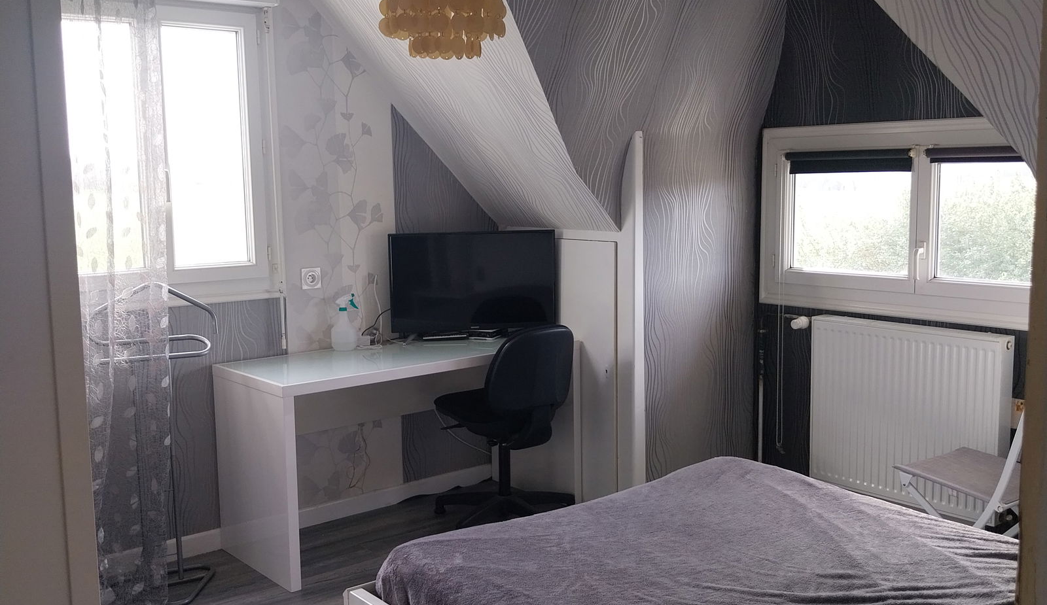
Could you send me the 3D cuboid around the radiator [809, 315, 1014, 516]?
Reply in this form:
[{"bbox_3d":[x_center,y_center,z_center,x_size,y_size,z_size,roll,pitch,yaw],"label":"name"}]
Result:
[{"bbox_3d":[1.449,0.422,3.996,0.105,0.673,0.775,-7,9,-39],"label":"radiator"}]

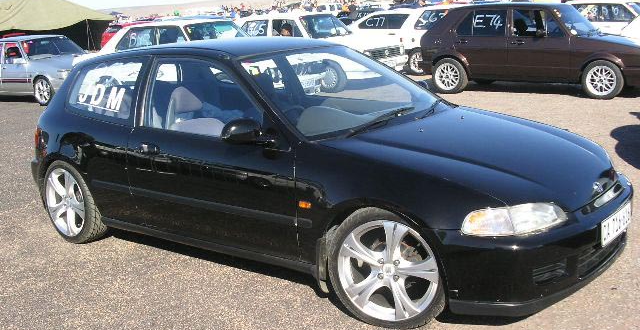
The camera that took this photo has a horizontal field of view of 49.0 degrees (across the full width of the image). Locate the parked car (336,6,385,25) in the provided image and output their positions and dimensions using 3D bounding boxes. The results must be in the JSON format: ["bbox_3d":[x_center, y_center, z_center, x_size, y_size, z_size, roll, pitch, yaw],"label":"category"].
[{"bbox_3d":[2.250,-4.856,25.216,4.100,1.420,1.660,-2,12,6],"label":"parked car"}]

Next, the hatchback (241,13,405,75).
[{"bbox_3d":[-0.341,-2.209,13.729,3.820,1.400,1.620,4,14,32],"label":"hatchback"}]

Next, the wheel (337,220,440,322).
[{"bbox_3d":[0.333,0.467,3.239,0.475,0.475,0.170,2,13,23],"label":"wheel"}]

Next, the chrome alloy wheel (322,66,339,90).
[{"bbox_3d":[0.215,-1.581,12.655,0.410,0.410,0.170,4,14,32],"label":"chrome alloy wheel"}]

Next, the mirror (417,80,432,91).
[{"bbox_3d":[0.681,-0.520,4.765,0.125,0.125,0.230,6,16,38],"label":"mirror"}]

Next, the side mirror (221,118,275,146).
[{"bbox_3d":[-0.360,-0.170,3.441,0.125,0.125,0.230,6,16,38],"label":"side mirror"}]

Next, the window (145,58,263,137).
[{"bbox_3d":[-0.630,-0.372,3.869,0.970,0.444,0.050,6,-9,38],"label":"window"}]

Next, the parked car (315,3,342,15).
[{"bbox_3d":[1.158,-11.584,54.172,4.300,1.650,1.700,6,15,38],"label":"parked car"}]

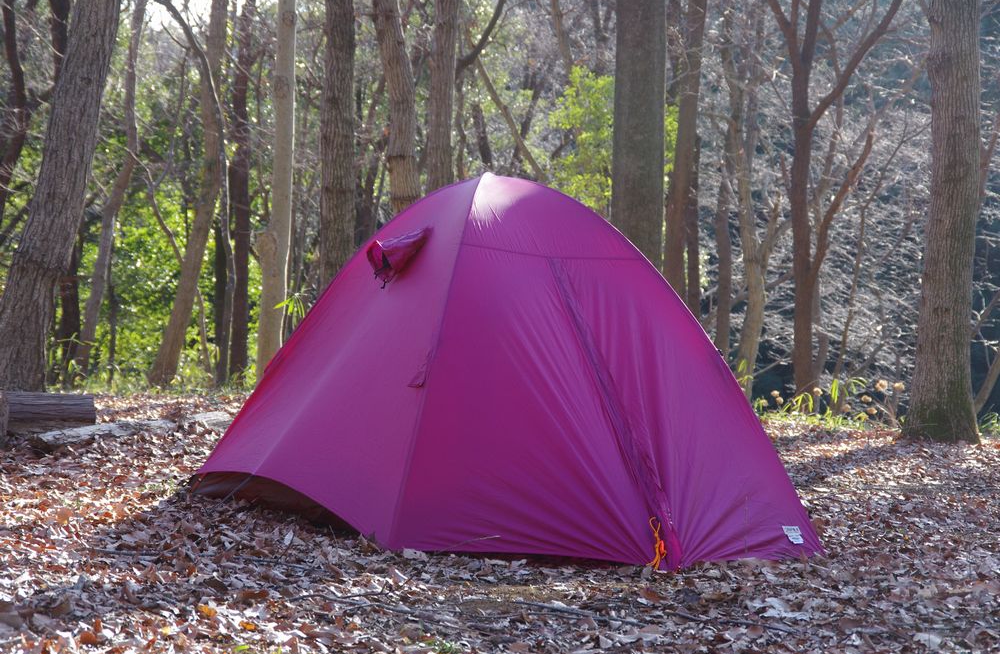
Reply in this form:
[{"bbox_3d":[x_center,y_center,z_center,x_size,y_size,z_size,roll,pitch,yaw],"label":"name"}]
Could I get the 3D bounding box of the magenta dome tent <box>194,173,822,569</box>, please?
[{"bbox_3d":[0.018,0.073,8.860,1.600,1.240,2.200,1,1,-24],"label":"magenta dome tent"}]

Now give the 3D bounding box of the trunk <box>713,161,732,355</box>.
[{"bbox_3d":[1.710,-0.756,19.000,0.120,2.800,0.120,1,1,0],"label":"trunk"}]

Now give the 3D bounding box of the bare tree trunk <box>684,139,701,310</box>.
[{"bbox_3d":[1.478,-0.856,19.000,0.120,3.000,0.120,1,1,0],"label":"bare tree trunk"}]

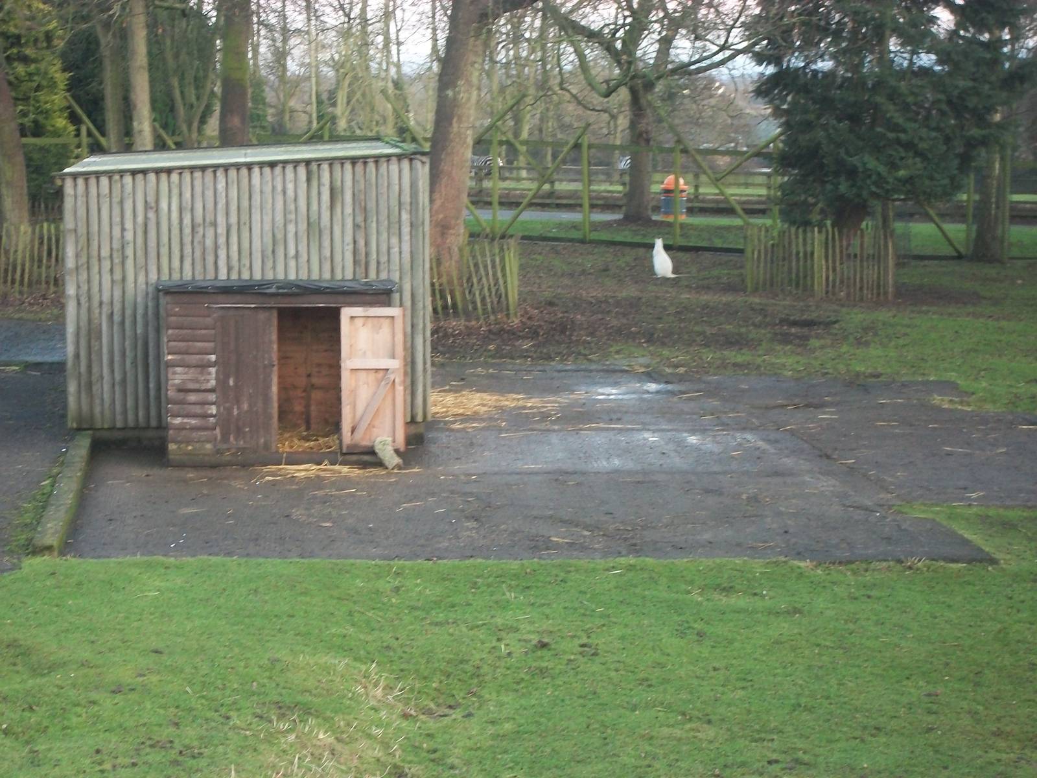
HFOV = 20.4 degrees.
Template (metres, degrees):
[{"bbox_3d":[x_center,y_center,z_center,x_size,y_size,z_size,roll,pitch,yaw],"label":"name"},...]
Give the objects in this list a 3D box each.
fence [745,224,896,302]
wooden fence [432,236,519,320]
[{"bbox_3d":[4.870,-2.070,46.500,2.100,1.130,1.400,1,7,12],"label":"fence"},{"bbox_3d":[-0.980,-1.670,43.000,1.800,1.130,1.600,0,7,3],"label":"wooden fence"}]

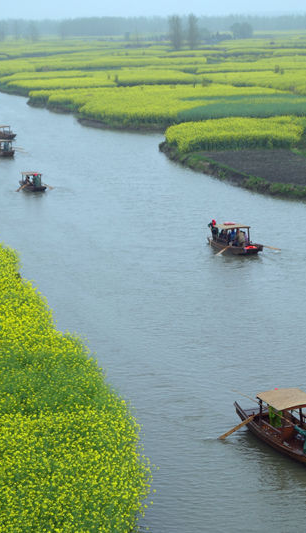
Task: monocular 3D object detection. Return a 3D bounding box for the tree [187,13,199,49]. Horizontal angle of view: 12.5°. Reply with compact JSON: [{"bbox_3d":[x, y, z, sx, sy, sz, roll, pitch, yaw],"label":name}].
[{"bbox_3d":[19.038,-110.706,657.911,5.180,17.670,5.180,-1,10,0],"label":"tree"}]

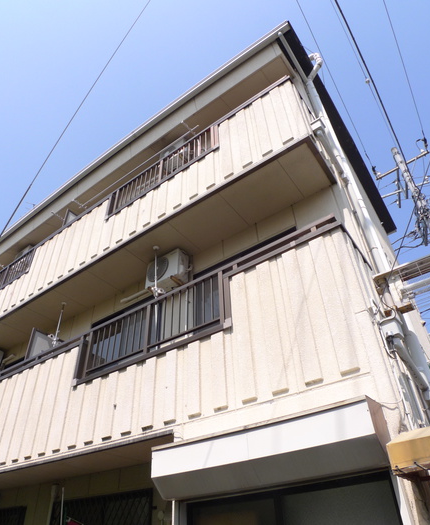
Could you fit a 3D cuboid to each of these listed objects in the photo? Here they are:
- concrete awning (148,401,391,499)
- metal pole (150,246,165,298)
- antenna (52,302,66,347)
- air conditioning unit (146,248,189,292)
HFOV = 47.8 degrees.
[{"bbox_3d":[0.362,1.490,3.780,1.860,0.430,0.320,-23,-46,21],"label":"concrete awning"},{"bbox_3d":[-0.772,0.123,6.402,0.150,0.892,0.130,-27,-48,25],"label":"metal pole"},{"bbox_3d":[-2.384,0.944,7.427,0.140,0.802,0.140,-27,-48,25],"label":"antenna"},{"bbox_3d":[-0.690,0.155,7.000,0.640,0.510,0.270,-26,-48,24],"label":"air conditioning unit"}]

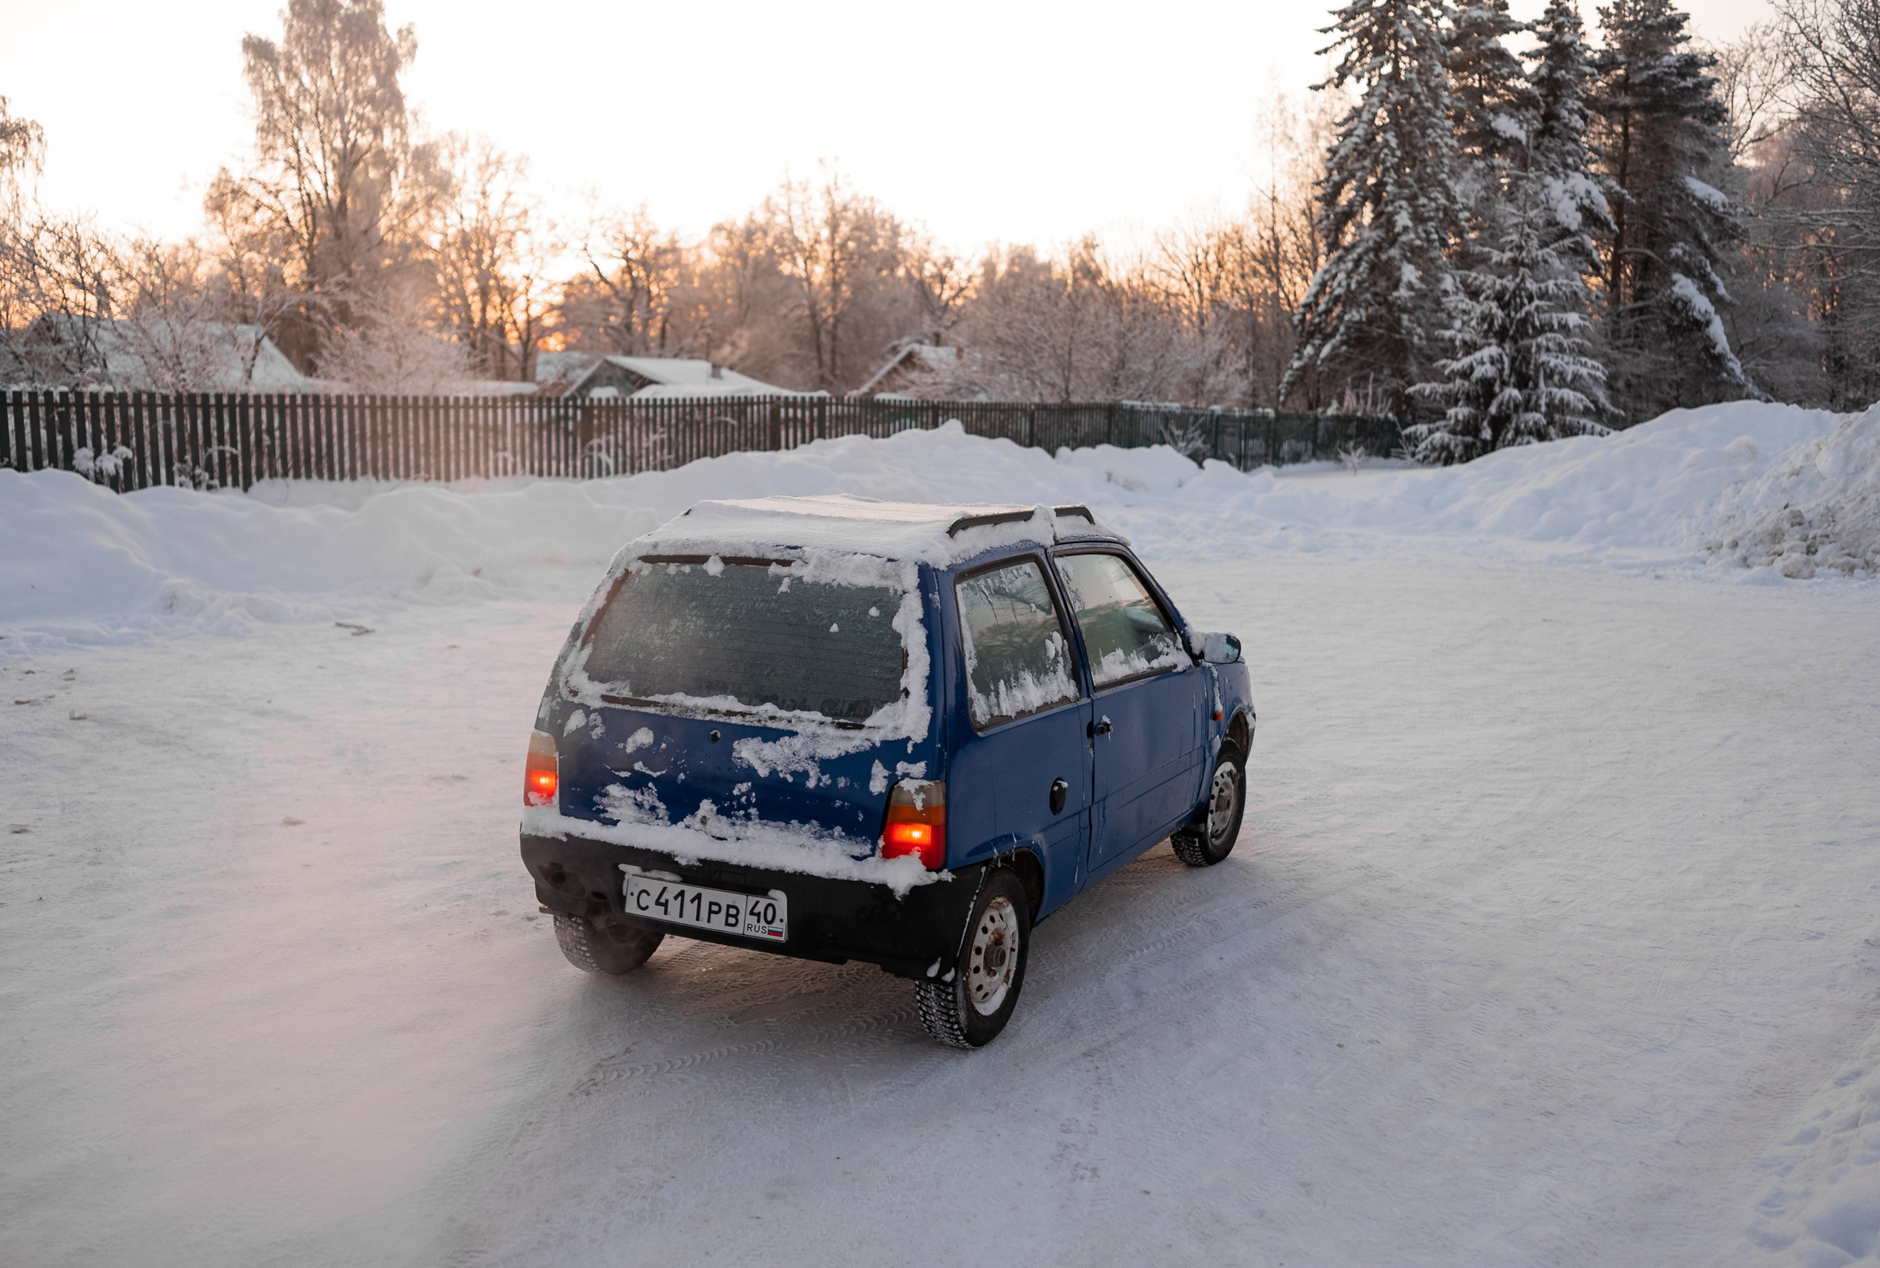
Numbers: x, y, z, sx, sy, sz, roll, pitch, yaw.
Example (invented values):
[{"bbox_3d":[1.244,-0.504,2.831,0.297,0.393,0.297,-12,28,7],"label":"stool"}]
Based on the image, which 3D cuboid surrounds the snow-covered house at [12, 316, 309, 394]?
[{"bbox_3d":[-27.900,-8.650,52.800,7.200,4.700,7.600,7,9,40],"label":"snow-covered house"}]

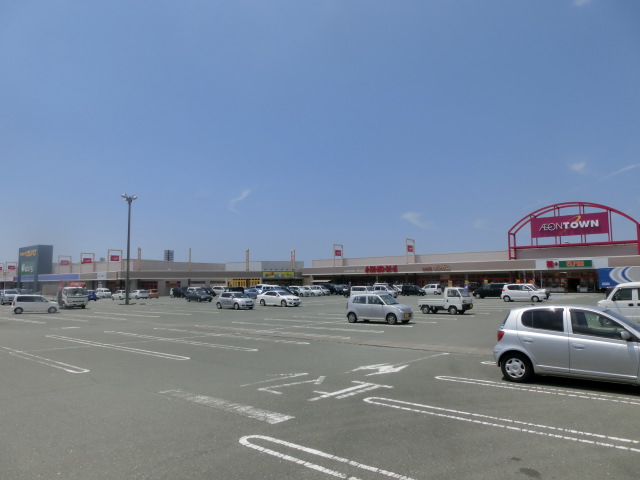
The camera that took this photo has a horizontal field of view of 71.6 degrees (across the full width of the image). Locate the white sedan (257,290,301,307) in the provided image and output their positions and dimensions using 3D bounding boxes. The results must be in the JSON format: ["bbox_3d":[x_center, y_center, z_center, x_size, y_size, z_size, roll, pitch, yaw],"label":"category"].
[{"bbox_3d":[-3.970,5.633,42.739,4.580,1.450,1.740,-5,-7,36],"label":"white sedan"}]

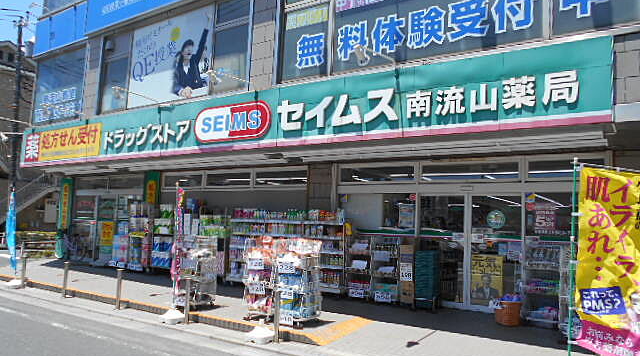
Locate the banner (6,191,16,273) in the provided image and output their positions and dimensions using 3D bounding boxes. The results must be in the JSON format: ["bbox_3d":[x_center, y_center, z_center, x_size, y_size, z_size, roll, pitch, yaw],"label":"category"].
[{"bbox_3d":[-7.128,1.234,11.107,0.380,1.800,0.120,-2,-8,34],"label":"banner"}]

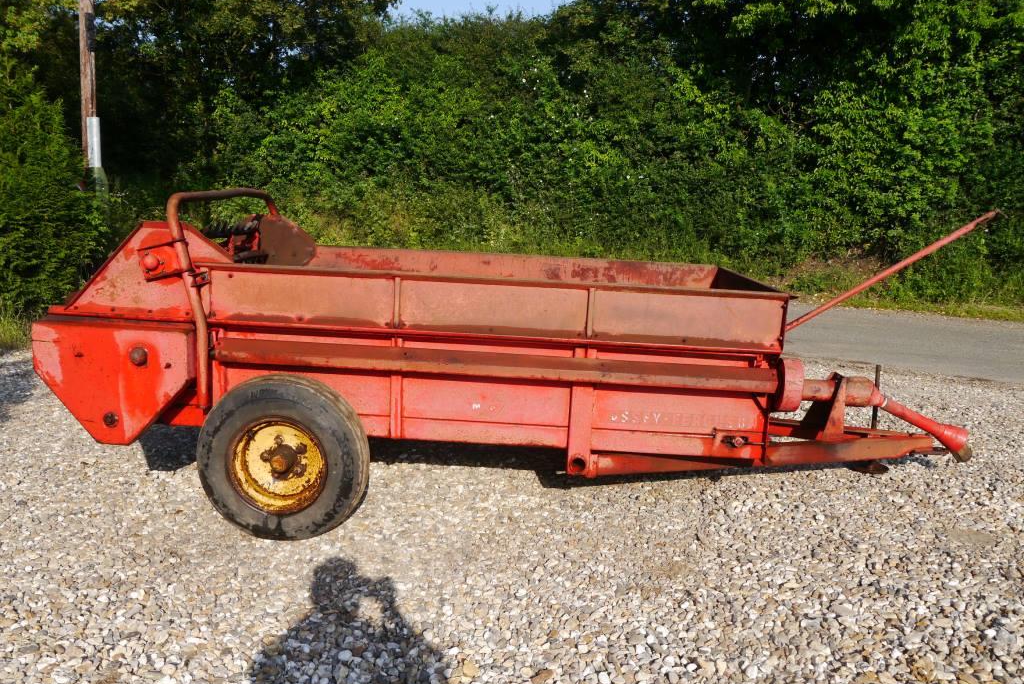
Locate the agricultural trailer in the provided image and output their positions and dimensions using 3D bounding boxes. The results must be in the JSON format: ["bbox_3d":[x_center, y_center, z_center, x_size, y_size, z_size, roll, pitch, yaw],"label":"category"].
[{"bbox_3d":[0.185,0.012,4.339,4.620,1.520,1.470,2,11,0],"label":"agricultural trailer"}]

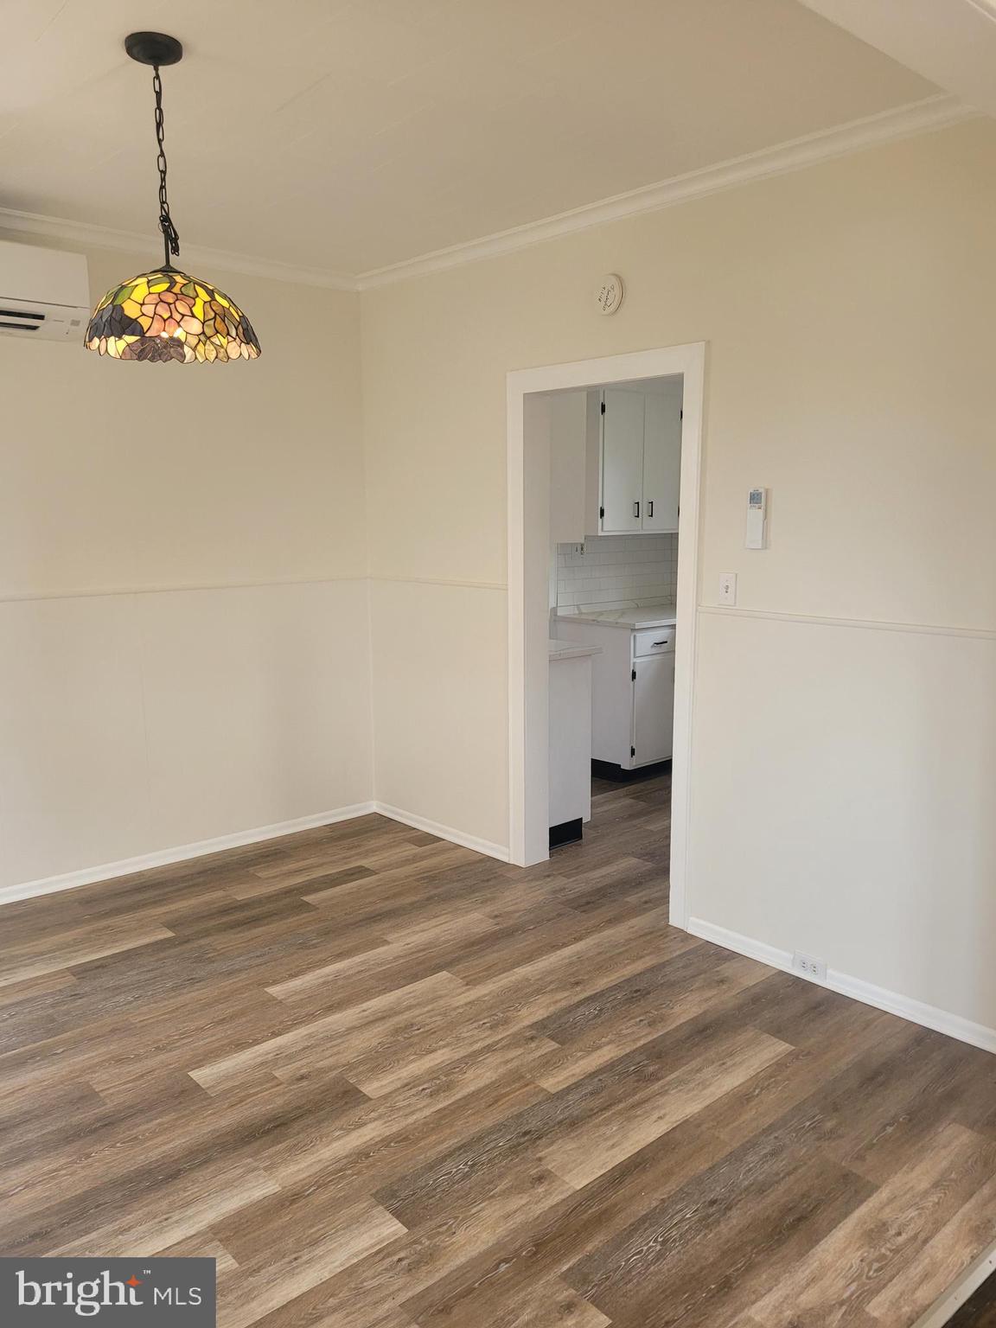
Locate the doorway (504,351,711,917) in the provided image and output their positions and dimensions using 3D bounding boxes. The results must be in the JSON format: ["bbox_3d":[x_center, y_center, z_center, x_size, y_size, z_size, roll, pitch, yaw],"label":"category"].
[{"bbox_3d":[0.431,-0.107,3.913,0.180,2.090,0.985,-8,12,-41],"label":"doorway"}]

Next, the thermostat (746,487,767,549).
[{"bbox_3d":[0.843,-0.473,3.244,0.025,0.191,0.058,-8,12,-41],"label":"thermostat"}]

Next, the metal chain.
[{"bbox_3d":[-0.780,-1.163,2.349,0.040,0.450,0.045,-8,12,-41],"label":"metal chain"}]

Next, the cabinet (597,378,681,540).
[{"bbox_3d":[0.744,-1.207,5.898,0.780,0.870,0.330,-8,12,-41],"label":"cabinet"}]

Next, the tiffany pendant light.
[{"bbox_3d":[-0.788,-1.095,2.359,0.406,0.684,0.406,-8,12,-41],"label":"tiffany pendant light"}]

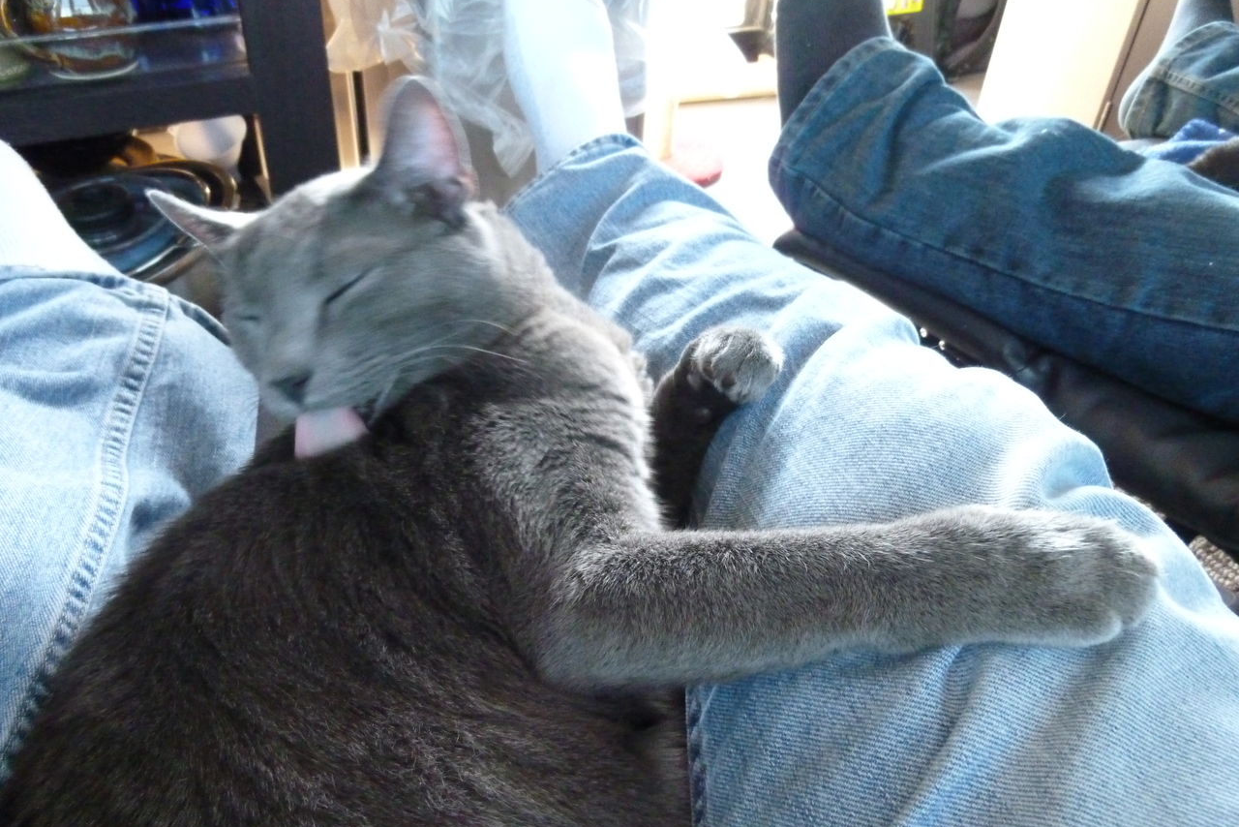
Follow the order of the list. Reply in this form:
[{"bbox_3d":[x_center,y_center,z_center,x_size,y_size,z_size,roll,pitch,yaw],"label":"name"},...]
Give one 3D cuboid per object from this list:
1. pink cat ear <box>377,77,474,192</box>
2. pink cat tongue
[{"bbox_3d":[-0.089,-0.128,0.410,0.041,0.053,0.025,-5,-5,-14],"label":"pink cat ear"},{"bbox_3d":[-0.122,0.008,0.378,0.027,0.012,0.019,4,31,12],"label":"pink cat tongue"}]

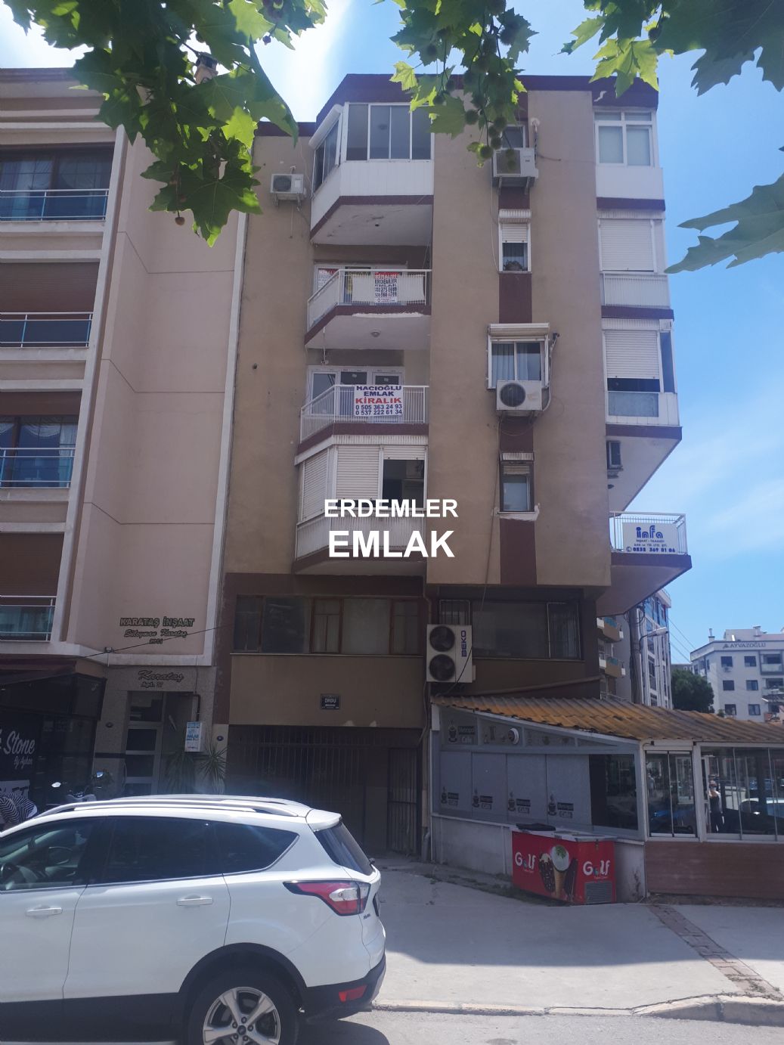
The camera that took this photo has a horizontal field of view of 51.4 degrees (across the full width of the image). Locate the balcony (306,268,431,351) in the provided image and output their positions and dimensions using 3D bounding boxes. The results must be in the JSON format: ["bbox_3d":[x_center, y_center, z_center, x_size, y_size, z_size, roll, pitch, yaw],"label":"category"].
[{"bbox_3d":[-0.606,-5.055,19.413,3.070,1.162,1.780,1,-12,1],"label":"balcony"}]

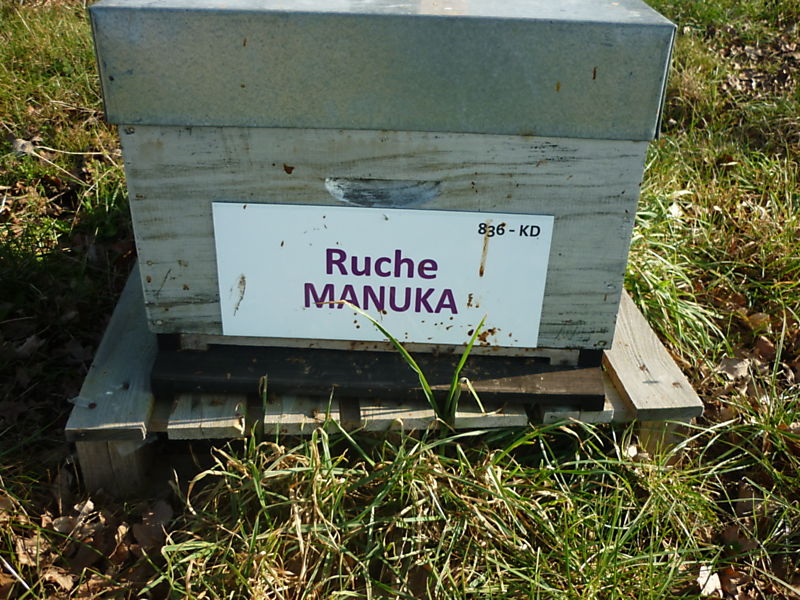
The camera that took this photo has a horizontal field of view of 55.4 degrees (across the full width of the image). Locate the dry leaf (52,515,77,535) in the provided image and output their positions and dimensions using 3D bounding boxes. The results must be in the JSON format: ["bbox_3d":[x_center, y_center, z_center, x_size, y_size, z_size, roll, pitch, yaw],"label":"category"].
[{"bbox_3d":[-0.318,0.213,0.722,0.023,0.007,0.021,-15,34,-27],"label":"dry leaf"}]

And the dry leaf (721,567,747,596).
[{"bbox_3d":[0.298,0.251,0.679,0.026,0.009,0.029,20,35,28],"label":"dry leaf"}]

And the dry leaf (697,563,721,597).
[{"bbox_3d":[0.268,0.242,0.660,0.020,0.011,0.029,11,28,19],"label":"dry leaf"}]

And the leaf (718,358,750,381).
[{"bbox_3d":[0.420,0.087,0.958,0.041,0.010,0.037,17,33,24],"label":"leaf"}]

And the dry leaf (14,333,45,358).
[{"bbox_3d":[-0.484,0.060,0.996,0.026,0.011,0.044,18,31,30],"label":"dry leaf"}]

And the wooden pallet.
[{"bbox_3d":[-0.041,-0.039,1.107,0.615,0.110,0.800,-1,30,-5],"label":"wooden pallet"}]

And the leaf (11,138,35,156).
[{"bbox_3d":[-0.792,-0.320,1.600,0.052,0.013,0.065,-13,33,-24],"label":"leaf"}]

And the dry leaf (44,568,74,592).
[{"bbox_3d":[-0.288,0.236,0.644,0.031,0.009,0.016,16,30,27],"label":"dry leaf"}]

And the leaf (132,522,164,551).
[{"bbox_3d":[-0.230,0.216,0.699,0.027,0.010,0.025,-6,27,-15],"label":"leaf"}]

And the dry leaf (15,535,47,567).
[{"bbox_3d":[-0.326,0.221,0.673,0.026,0.011,0.029,-9,28,-21],"label":"dry leaf"}]

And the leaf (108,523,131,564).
[{"bbox_3d":[-0.251,0.218,0.684,0.018,0.015,0.036,1,26,-1],"label":"leaf"}]

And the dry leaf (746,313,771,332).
[{"bbox_3d":[0.500,0.031,1.065,0.035,0.010,0.041,17,33,25],"label":"dry leaf"}]

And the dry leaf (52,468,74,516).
[{"bbox_3d":[-0.327,0.185,0.742,0.021,0.022,0.046,-8,28,-20],"label":"dry leaf"}]

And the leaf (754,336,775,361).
[{"bbox_3d":[0.483,0.064,1.007,0.030,0.010,0.038,18,34,25],"label":"leaf"}]

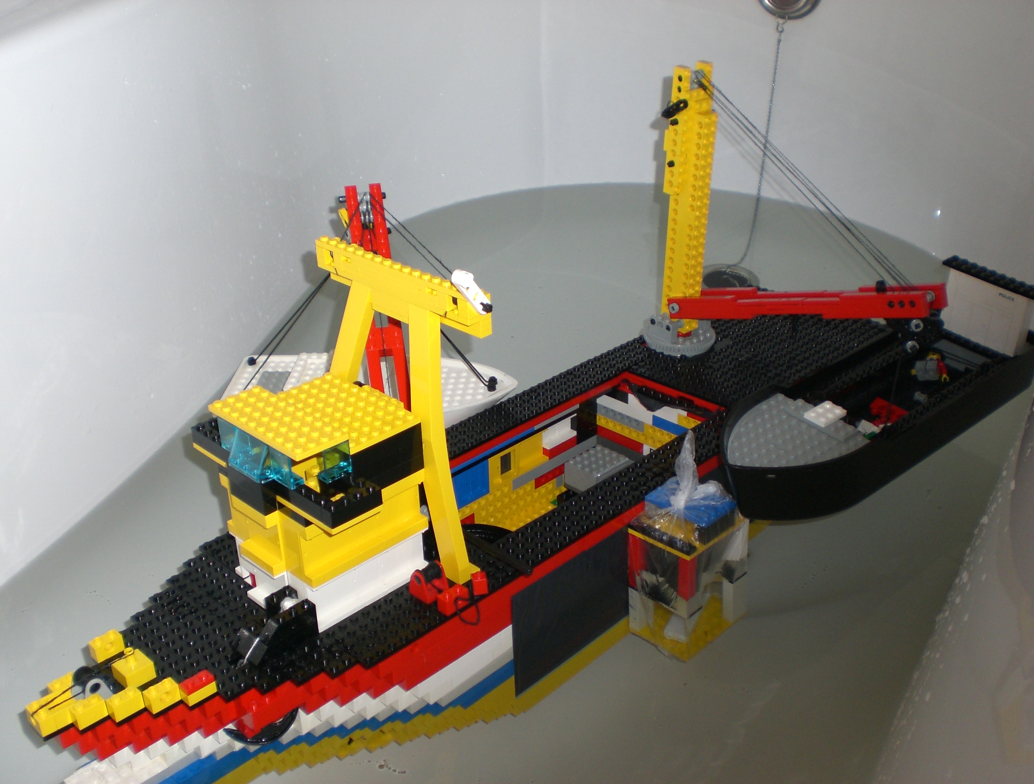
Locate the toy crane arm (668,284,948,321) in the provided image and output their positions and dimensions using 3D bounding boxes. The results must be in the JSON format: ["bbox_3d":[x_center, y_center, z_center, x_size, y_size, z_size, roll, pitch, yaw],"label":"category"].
[{"bbox_3d":[0.203,-0.065,0.836,0.031,0.016,0.227,-22,16,-35],"label":"toy crane arm"}]

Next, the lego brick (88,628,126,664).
[{"bbox_3d":[-0.214,0.132,0.599,0.008,0.011,0.016,23,35,39],"label":"lego brick"}]

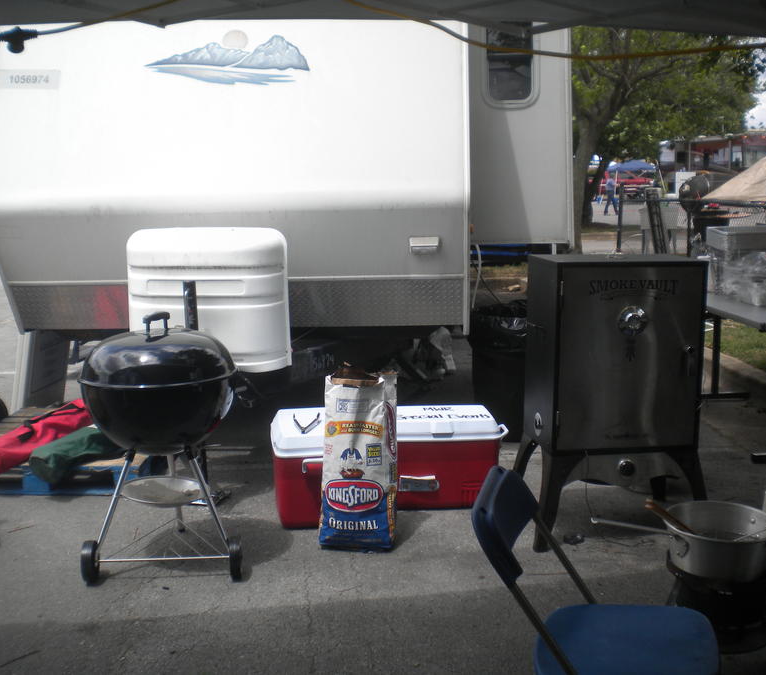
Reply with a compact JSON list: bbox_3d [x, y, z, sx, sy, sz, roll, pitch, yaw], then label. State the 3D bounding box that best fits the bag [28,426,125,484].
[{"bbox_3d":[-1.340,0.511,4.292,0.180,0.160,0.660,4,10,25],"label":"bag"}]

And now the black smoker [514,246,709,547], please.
[{"bbox_3d":[0.913,0.238,3.725,0.660,1.140,0.450,-1,10,-8],"label":"black smoker"}]

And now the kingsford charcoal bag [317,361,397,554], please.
[{"bbox_3d":[-0.099,0.482,3.639,0.290,0.690,0.160,2,10,12],"label":"kingsford charcoal bag"}]

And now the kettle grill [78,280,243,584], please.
[{"bbox_3d":[-0.820,0.376,3.368,0.590,0.990,0.600,-1,9,-3],"label":"kettle grill"}]

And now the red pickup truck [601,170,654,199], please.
[{"bbox_3d":[14.554,-9.231,56.000,1.980,1.850,5.500,-4,10,-22],"label":"red pickup truck"}]

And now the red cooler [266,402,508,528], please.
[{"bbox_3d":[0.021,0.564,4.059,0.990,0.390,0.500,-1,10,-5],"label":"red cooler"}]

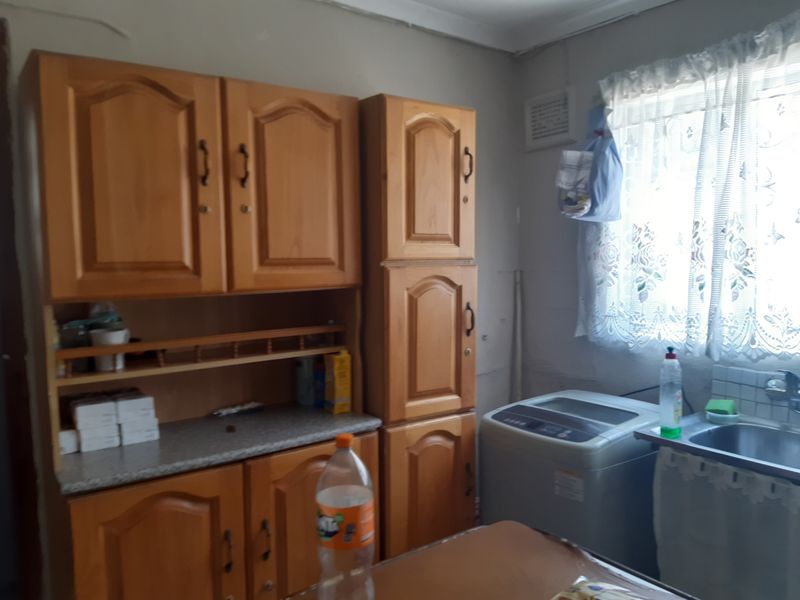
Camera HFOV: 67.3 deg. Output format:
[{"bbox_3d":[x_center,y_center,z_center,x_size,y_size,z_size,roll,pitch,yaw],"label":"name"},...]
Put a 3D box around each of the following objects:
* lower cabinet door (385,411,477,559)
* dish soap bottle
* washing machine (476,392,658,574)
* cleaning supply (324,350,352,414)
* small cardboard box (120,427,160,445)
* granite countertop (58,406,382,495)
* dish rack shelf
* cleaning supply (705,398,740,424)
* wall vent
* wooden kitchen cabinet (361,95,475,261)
[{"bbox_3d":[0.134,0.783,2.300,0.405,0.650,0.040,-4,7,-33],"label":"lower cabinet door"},{"bbox_3d":[0.826,0.277,1.826,0.070,0.268,0.050,-5,6,-43],"label":"dish soap bottle"},{"bbox_3d":[0.679,0.841,2.188,0.539,0.854,0.531,-4,5,-35],"label":"washing machine"},{"bbox_3d":[-0.214,0.266,1.990,0.055,0.205,0.092,-4,5,-35],"label":"cleaning supply"},{"bbox_3d":[-0.747,0.380,1.712,0.100,0.030,0.089,-4,5,-35],"label":"small cardboard box"},{"bbox_3d":[-0.534,0.402,1.778,0.869,0.028,0.424,-4,5,-35],"label":"granite countertop"},{"bbox_3d":[-0.583,0.139,1.828,0.832,0.093,0.248,-4,5,-35],"label":"dish rack shelf"},{"bbox_3d":[1.062,0.363,1.983,0.075,0.067,0.097,-4,5,-35],"label":"cleaning supply"},{"bbox_3d":[0.631,-0.769,2.556,0.021,0.214,0.257,-4,5,-35],"label":"wall vent"},{"bbox_3d":[-0.004,-0.394,2.123,0.367,0.509,0.405,-4,5,-35],"label":"wooden kitchen cabinet"}]

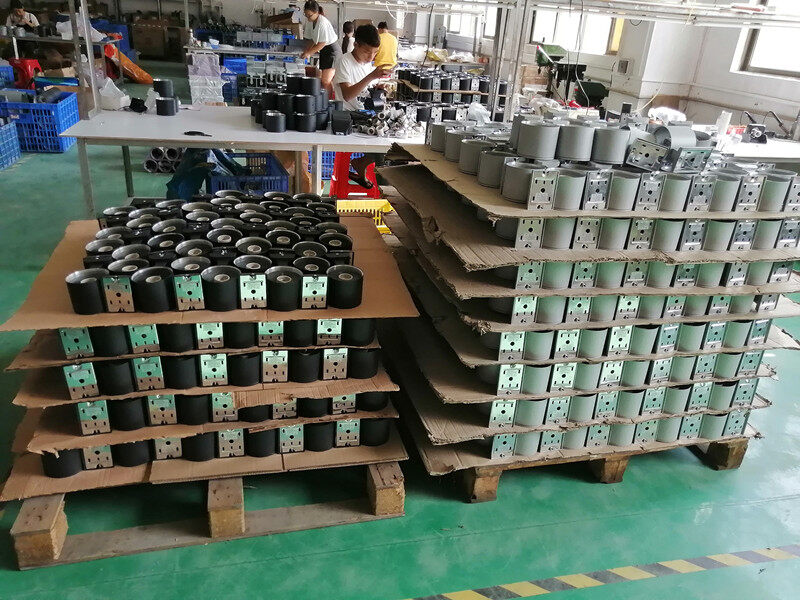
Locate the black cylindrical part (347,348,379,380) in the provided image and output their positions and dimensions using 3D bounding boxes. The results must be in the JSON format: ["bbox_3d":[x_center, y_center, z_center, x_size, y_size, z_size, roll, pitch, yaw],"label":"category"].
[{"bbox_3d":[-0.136,0.191,2.062,0.123,0.105,0.123,3,25,-2],"label":"black cylindrical part"}]

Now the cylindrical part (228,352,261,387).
[{"bbox_3d":[-0.501,0.206,1.954,0.109,0.103,0.109,-3,25,-14],"label":"cylindrical part"}]

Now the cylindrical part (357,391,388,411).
[{"bbox_3d":[-0.102,0.307,2.086,0.123,0.105,0.123,3,25,-2],"label":"cylindrical part"}]

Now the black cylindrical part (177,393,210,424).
[{"bbox_3d":[-0.663,0.332,1.947,0.109,0.103,0.109,-3,25,-14],"label":"black cylindrical part"}]

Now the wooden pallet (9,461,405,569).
[{"bbox_3d":[-0.657,0.447,2.289,1.121,0.137,1.100,-3,25,-14],"label":"wooden pallet"}]

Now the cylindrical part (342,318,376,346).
[{"bbox_3d":[-0.146,0.079,2.031,0.123,0.105,0.123,3,25,-2],"label":"cylindrical part"}]

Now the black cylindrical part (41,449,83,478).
[{"bbox_3d":[-1.054,0.474,1.863,0.109,0.103,0.109,-3,25,-14],"label":"black cylindrical part"}]

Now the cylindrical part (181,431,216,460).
[{"bbox_3d":[-0.658,0.453,1.971,0.109,0.103,0.109,-3,25,-14],"label":"cylindrical part"}]

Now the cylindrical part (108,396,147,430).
[{"bbox_3d":[-0.857,0.336,1.913,0.123,0.105,0.123,-2,26,-13],"label":"cylindrical part"}]

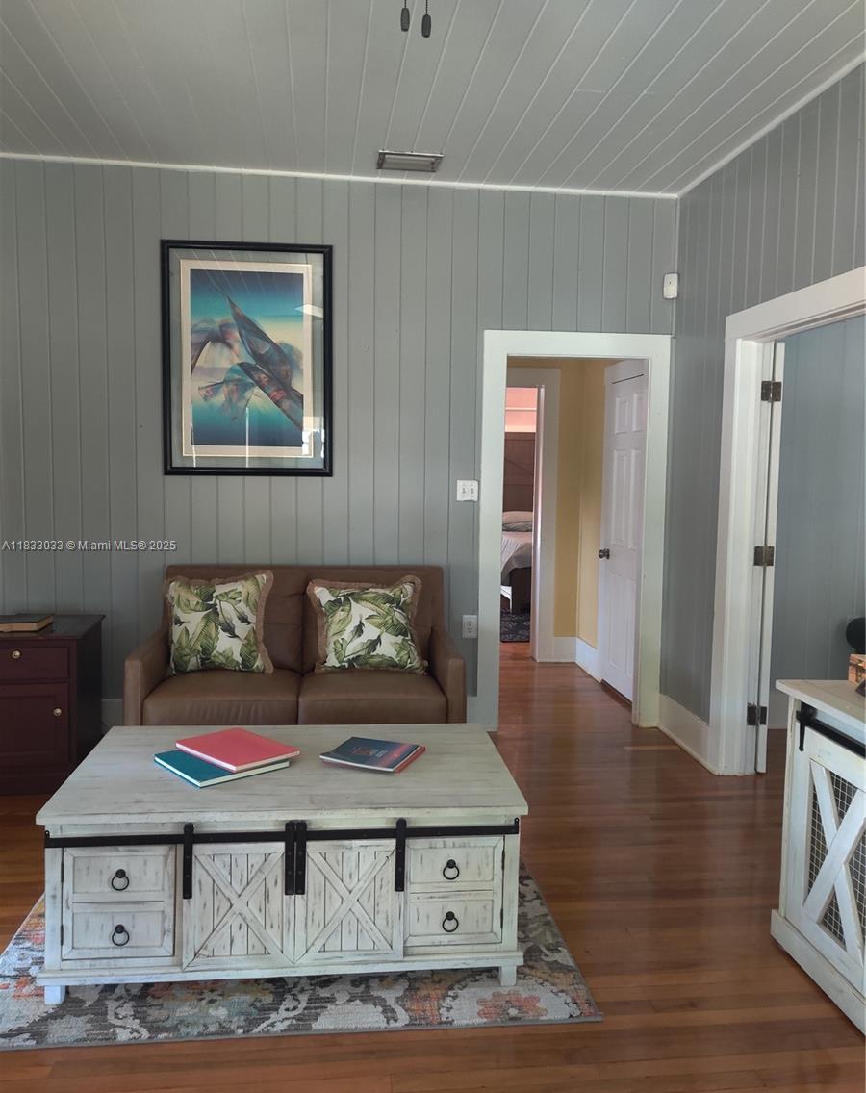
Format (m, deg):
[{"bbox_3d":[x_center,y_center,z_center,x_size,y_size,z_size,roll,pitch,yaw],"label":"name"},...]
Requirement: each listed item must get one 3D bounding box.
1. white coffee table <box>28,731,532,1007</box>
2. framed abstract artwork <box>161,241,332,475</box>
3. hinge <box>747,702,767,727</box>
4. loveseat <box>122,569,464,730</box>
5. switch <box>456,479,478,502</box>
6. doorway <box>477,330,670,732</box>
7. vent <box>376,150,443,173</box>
[{"bbox_3d":[-0.427,0.937,2.829,1.309,0.532,0.777,0,6,-5],"label":"white coffee table"},{"bbox_3d":[-0.942,-0.950,4.603,0.852,1.169,0.030,0,6,-7],"label":"framed abstract artwork"},{"bbox_3d":[1.550,0.809,4.290,0.090,0.090,0.015,0,6,-7],"label":"hinge"},{"bbox_3d":[-0.624,0.597,4.333,1.465,0.934,0.866,0,6,-7],"label":"loveseat"},{"bbox_3d":[0.186,-0.297,4.813,0.113,0.113,0.012,0,6,-7],"label":"switch"},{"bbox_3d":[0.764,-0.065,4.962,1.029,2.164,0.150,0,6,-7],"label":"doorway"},{"bbox_3d":[-0.116,-1.837,4.318,0.296,0.030,0.229,0,6,-7],"label":"vent"}]

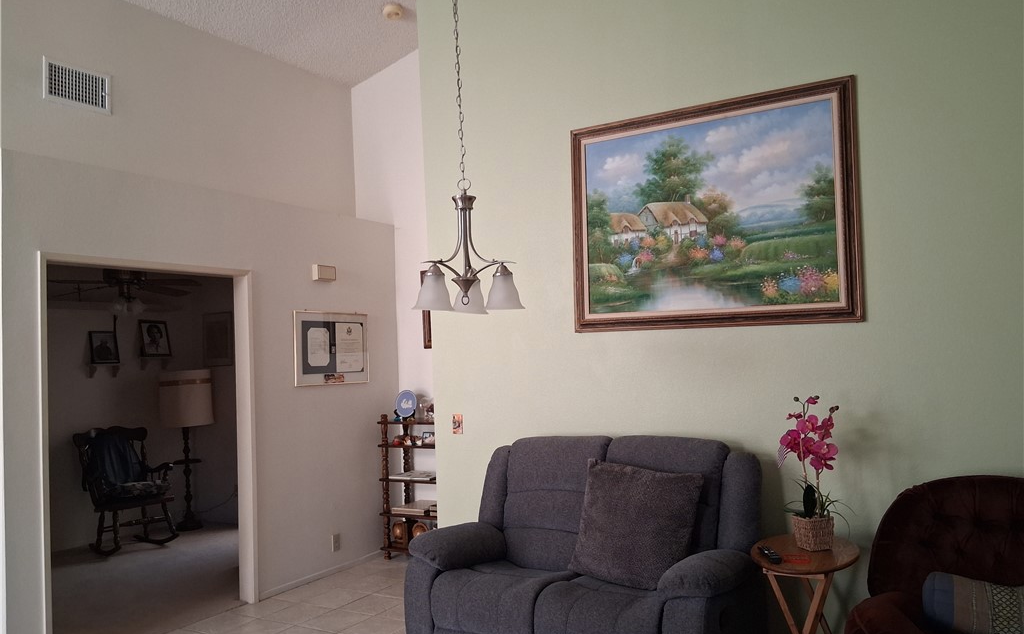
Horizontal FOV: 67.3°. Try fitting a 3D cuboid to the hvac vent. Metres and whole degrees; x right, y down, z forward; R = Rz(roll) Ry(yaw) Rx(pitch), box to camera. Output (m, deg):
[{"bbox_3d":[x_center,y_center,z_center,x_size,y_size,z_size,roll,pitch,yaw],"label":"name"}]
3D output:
[{"bbox_3d":[-2.529,-1.350,4.491,0.030,0.242,0.388,-5,-4,32],"label":"hvac vent"}]

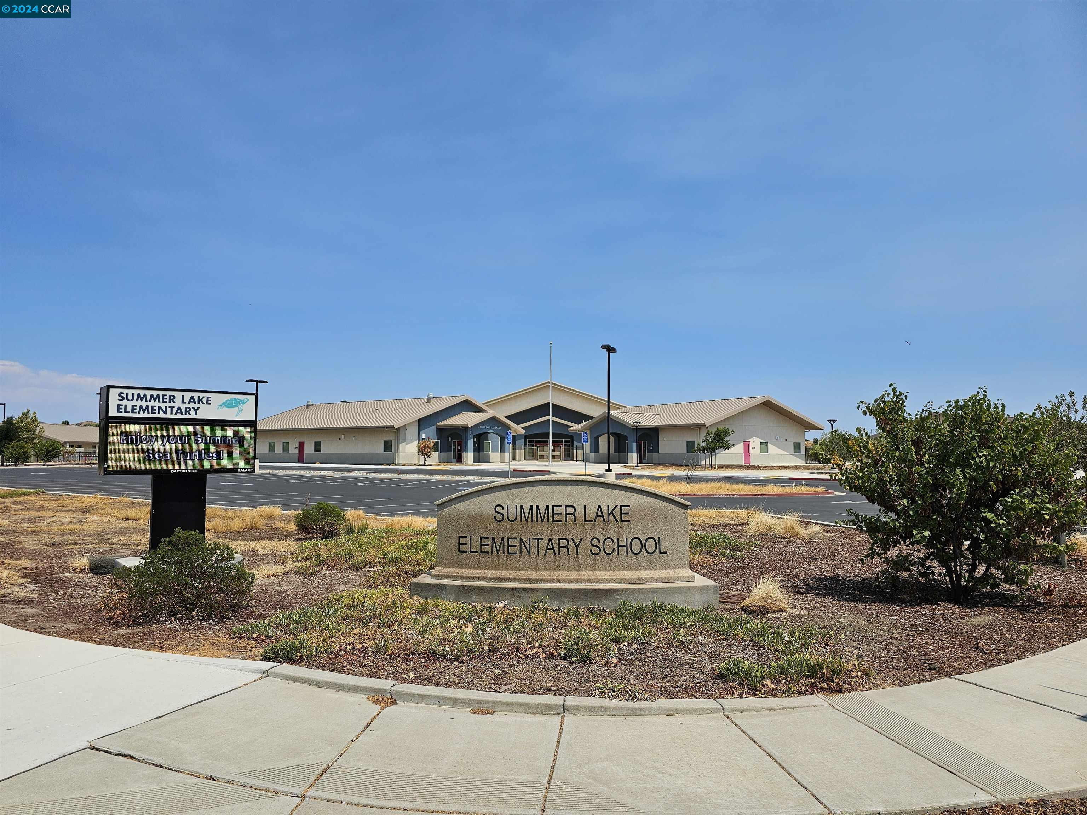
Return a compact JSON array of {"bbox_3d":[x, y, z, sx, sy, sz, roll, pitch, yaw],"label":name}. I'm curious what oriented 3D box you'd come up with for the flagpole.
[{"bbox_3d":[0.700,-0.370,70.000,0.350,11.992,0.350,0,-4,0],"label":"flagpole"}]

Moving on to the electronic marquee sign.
[{"bbox_3d":[-6.231,0.422,12.421,2.326,1.430,0.609,3,-5,-39],"label":"electronic marquee sign"}]

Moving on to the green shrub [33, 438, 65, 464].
[{"bbox_3d":[-54.744,4.868,80.000,2.900,2.957,2.800,3,-4,-34],"label":"green shrub"}]

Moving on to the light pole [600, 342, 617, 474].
[{"bbox_3d":[3.220,0.038,35.800,0.450,6.293,1.700,-1,-4,17],"label":"light pole"}]

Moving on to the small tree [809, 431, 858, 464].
[{"bbox_3d":[27.384,3.778,68.000,4.400,3.311,4.200,-1,-4,22],"label":"small tree"}]

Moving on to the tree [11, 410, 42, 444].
[{"bbox_3d":[-64.392,3.598,90.000,3.500,6.653,3.400,3,-5,-36],"label":"tree"}]

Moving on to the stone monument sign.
[{"bbox_3d":[0.254,1.620,8.916,3.651,1.535,1.269,0,-4,2],"label":"stone monument sign"}]

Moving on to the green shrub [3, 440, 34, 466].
[{"bbox_3d":[-57.404,4.946,79.000,2.850,2.827,2.750,3,-5,-36],"label":"green shrub"}]

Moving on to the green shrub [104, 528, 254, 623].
[{"bbox_3d":[-4.232,1.901,8.400,1.500,0.966,1.350,2,-4,-27],"label":"green shrub"}]

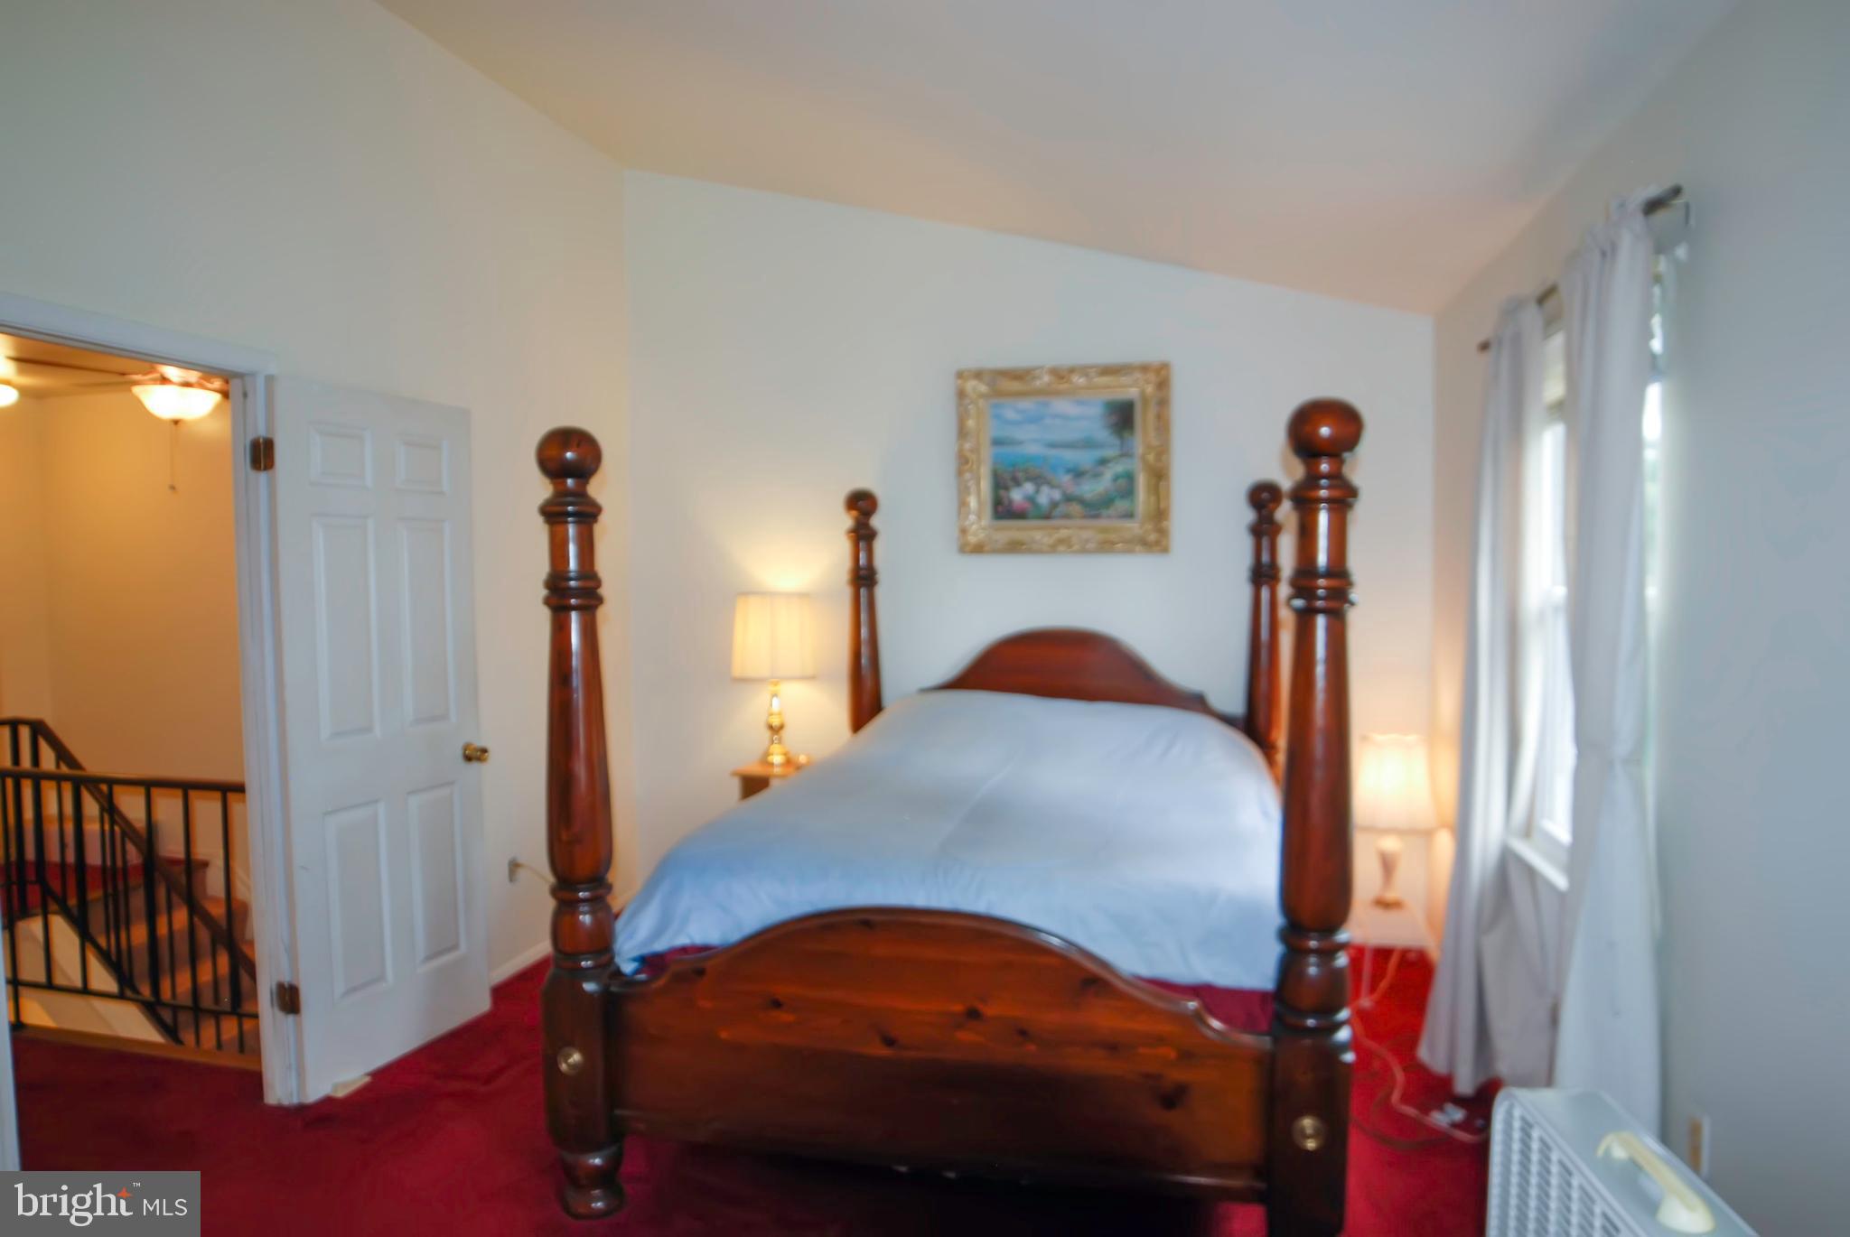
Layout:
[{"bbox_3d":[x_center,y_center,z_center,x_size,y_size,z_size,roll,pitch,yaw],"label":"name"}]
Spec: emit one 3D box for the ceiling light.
[{"bbox_3d":[-2.790,-0.796,4.053,0.270,0.120,0.270,0,3,15],"label":"ceiling light"}]

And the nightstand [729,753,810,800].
[{"bbox_3d":[-0.544,0.963,4.583,0.430,0.665,0.370,0,3,15],"label":"nightstand"}]

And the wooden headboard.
[{"bbox_3d":[0.531,0.373,4.394,1.775,1.850,0.160,0,3,15],"label":"wooden headboard"}]

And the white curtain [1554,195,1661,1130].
[{"bbox_3d":[1.302,0.330,2.119,0.150,2.130,0.600,0,3,15],"label":"white curtain"}]

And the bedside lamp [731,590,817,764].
[{"bbox_3d":[-0.644,0.263,4.624,0.352,0.735,0.352,0,3,0],"label":"bedside lamp"}]

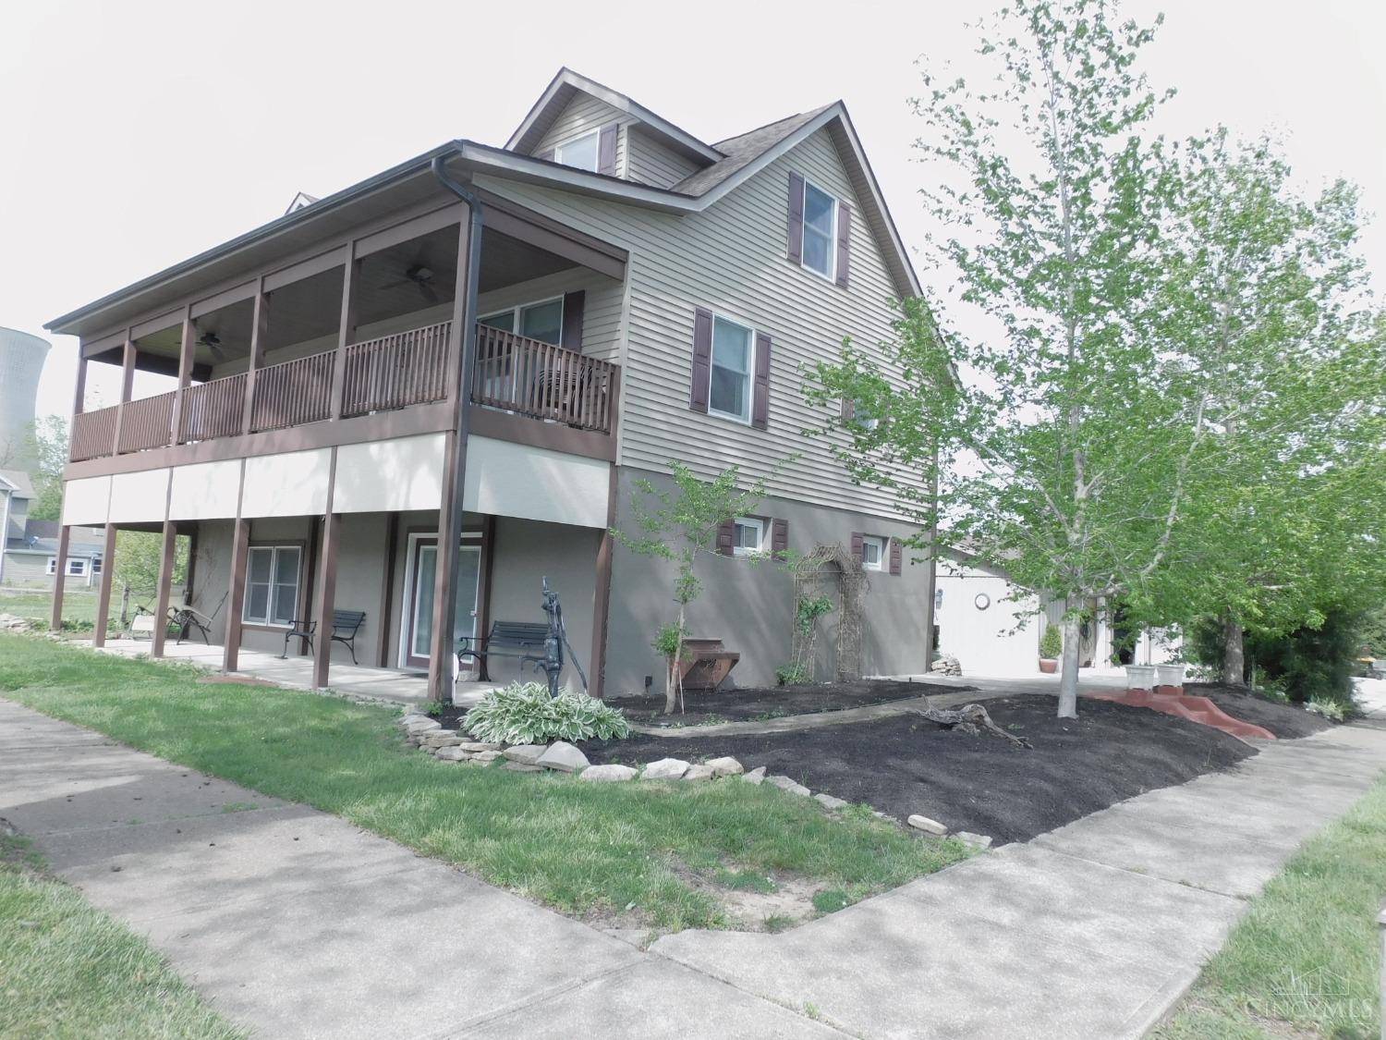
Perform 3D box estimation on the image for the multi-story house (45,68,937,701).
[{"bbox_3d":[-3.550,-2.116,18.399,13.200,9.300,11.700,-1,-6,41],"label":"multi-story house"}]

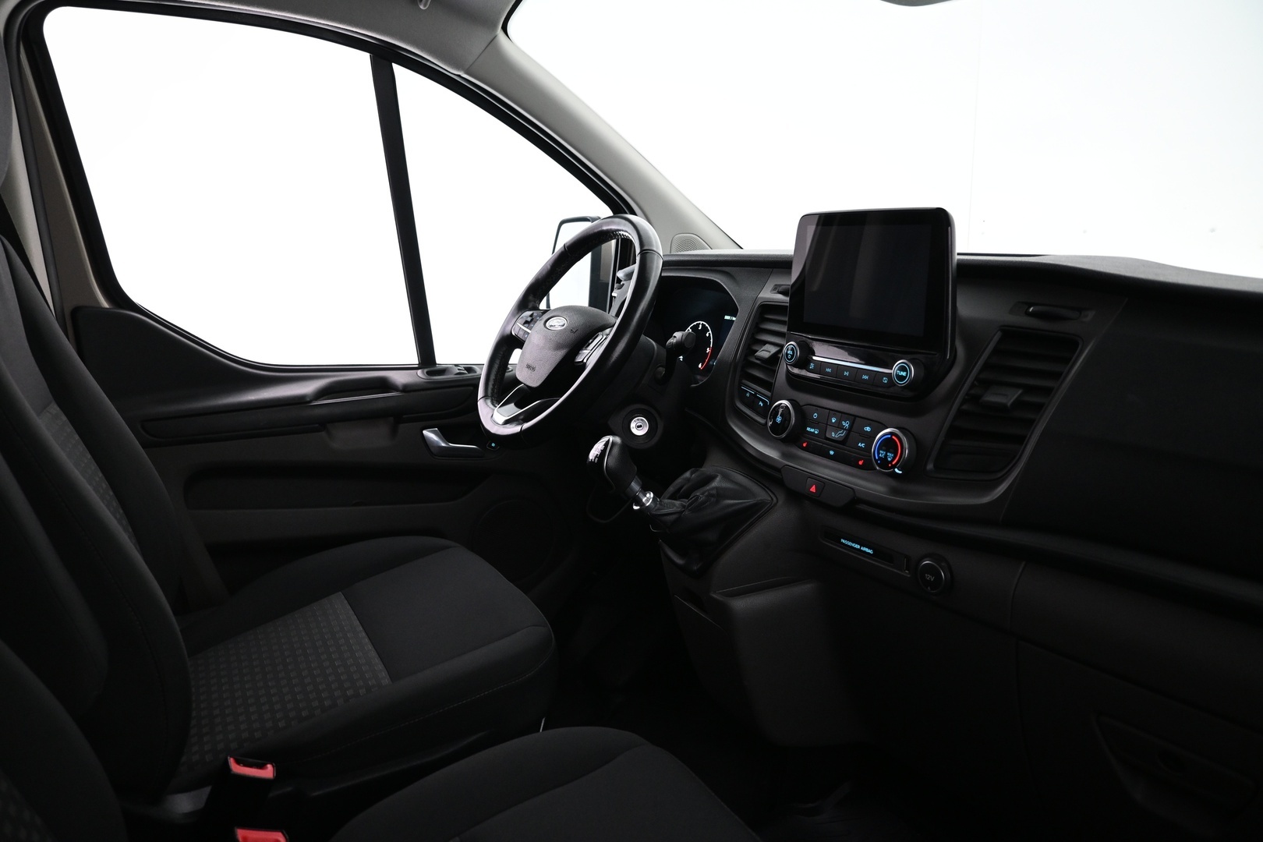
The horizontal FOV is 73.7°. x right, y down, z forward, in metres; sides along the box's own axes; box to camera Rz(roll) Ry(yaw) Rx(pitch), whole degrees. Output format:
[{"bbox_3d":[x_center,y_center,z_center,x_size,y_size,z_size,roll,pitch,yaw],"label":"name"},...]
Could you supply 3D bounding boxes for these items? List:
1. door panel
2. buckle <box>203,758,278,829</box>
[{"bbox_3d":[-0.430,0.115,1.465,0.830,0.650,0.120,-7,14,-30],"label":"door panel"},{"bbox_3d":[-0.387,0.378,0.825,0.050,0.080,0.028,24,-2,-33],"label":"buckle"}]

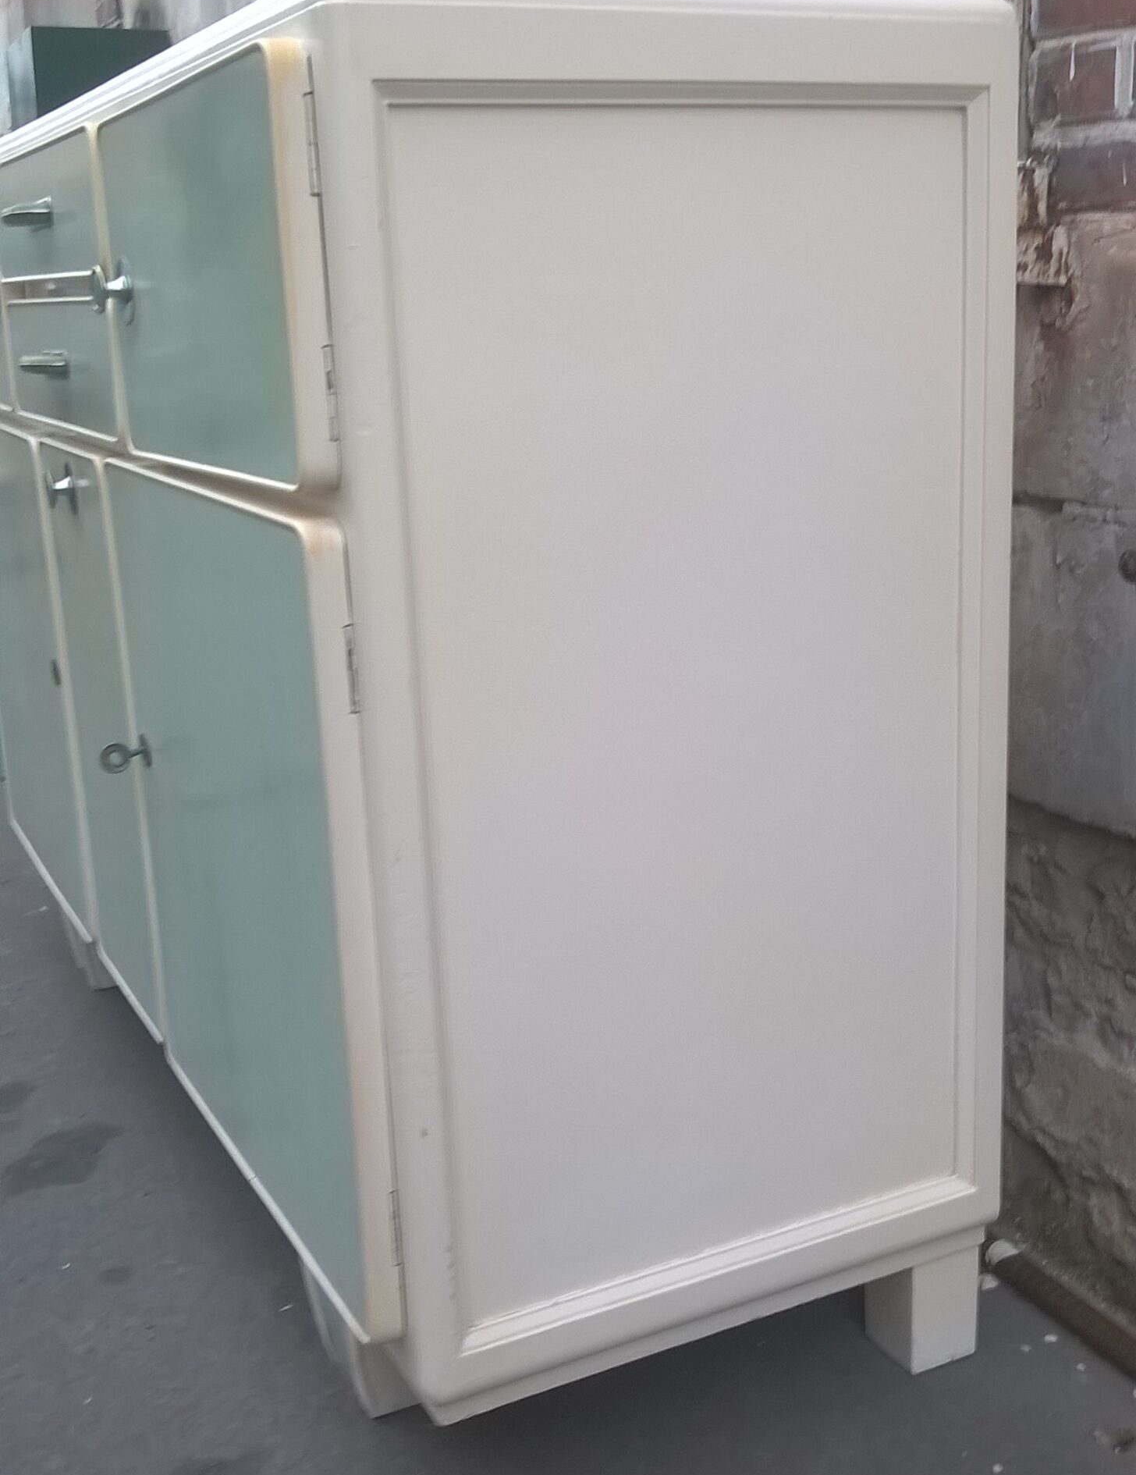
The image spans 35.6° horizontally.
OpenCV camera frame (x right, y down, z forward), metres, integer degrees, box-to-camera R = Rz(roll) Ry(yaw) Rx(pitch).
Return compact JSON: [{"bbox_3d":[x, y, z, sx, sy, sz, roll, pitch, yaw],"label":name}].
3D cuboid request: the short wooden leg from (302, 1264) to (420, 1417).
[{"bbox_3d":[-0.154,0.465,1.393,0.082,0.098,0.085,-10,16,-25],"label":"short wooden leg"}]

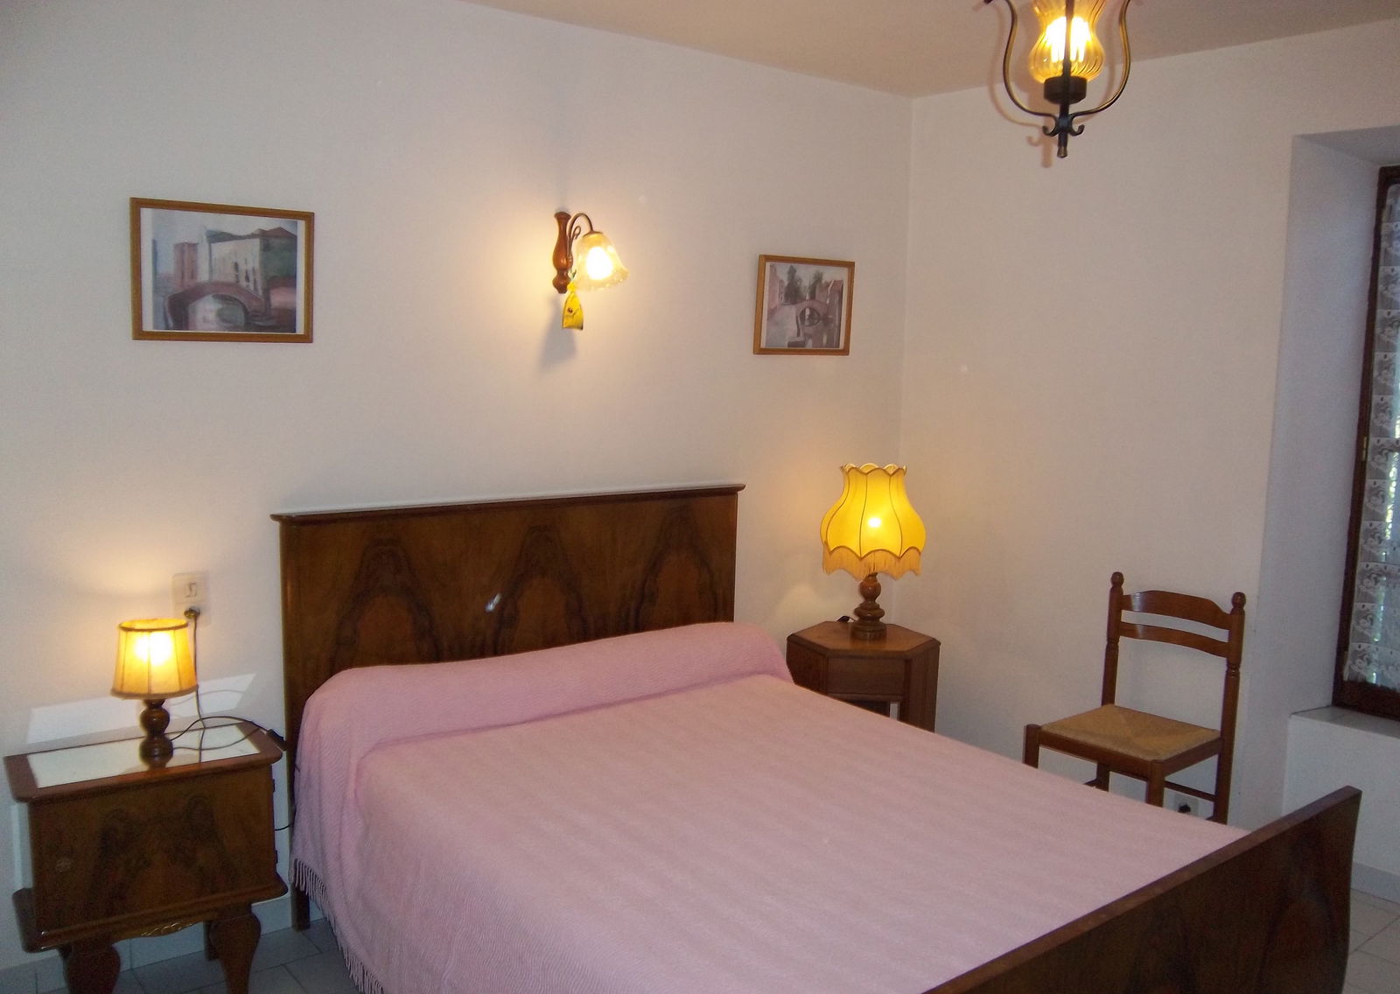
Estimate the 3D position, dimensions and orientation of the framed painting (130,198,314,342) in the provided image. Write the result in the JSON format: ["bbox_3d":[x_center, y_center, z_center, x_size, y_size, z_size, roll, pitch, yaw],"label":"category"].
[{"bbox_3d":[-1.167,-0.552,2.802,0.430,0.332,0.020,-4,8,-36],"label":"framed painting"}]

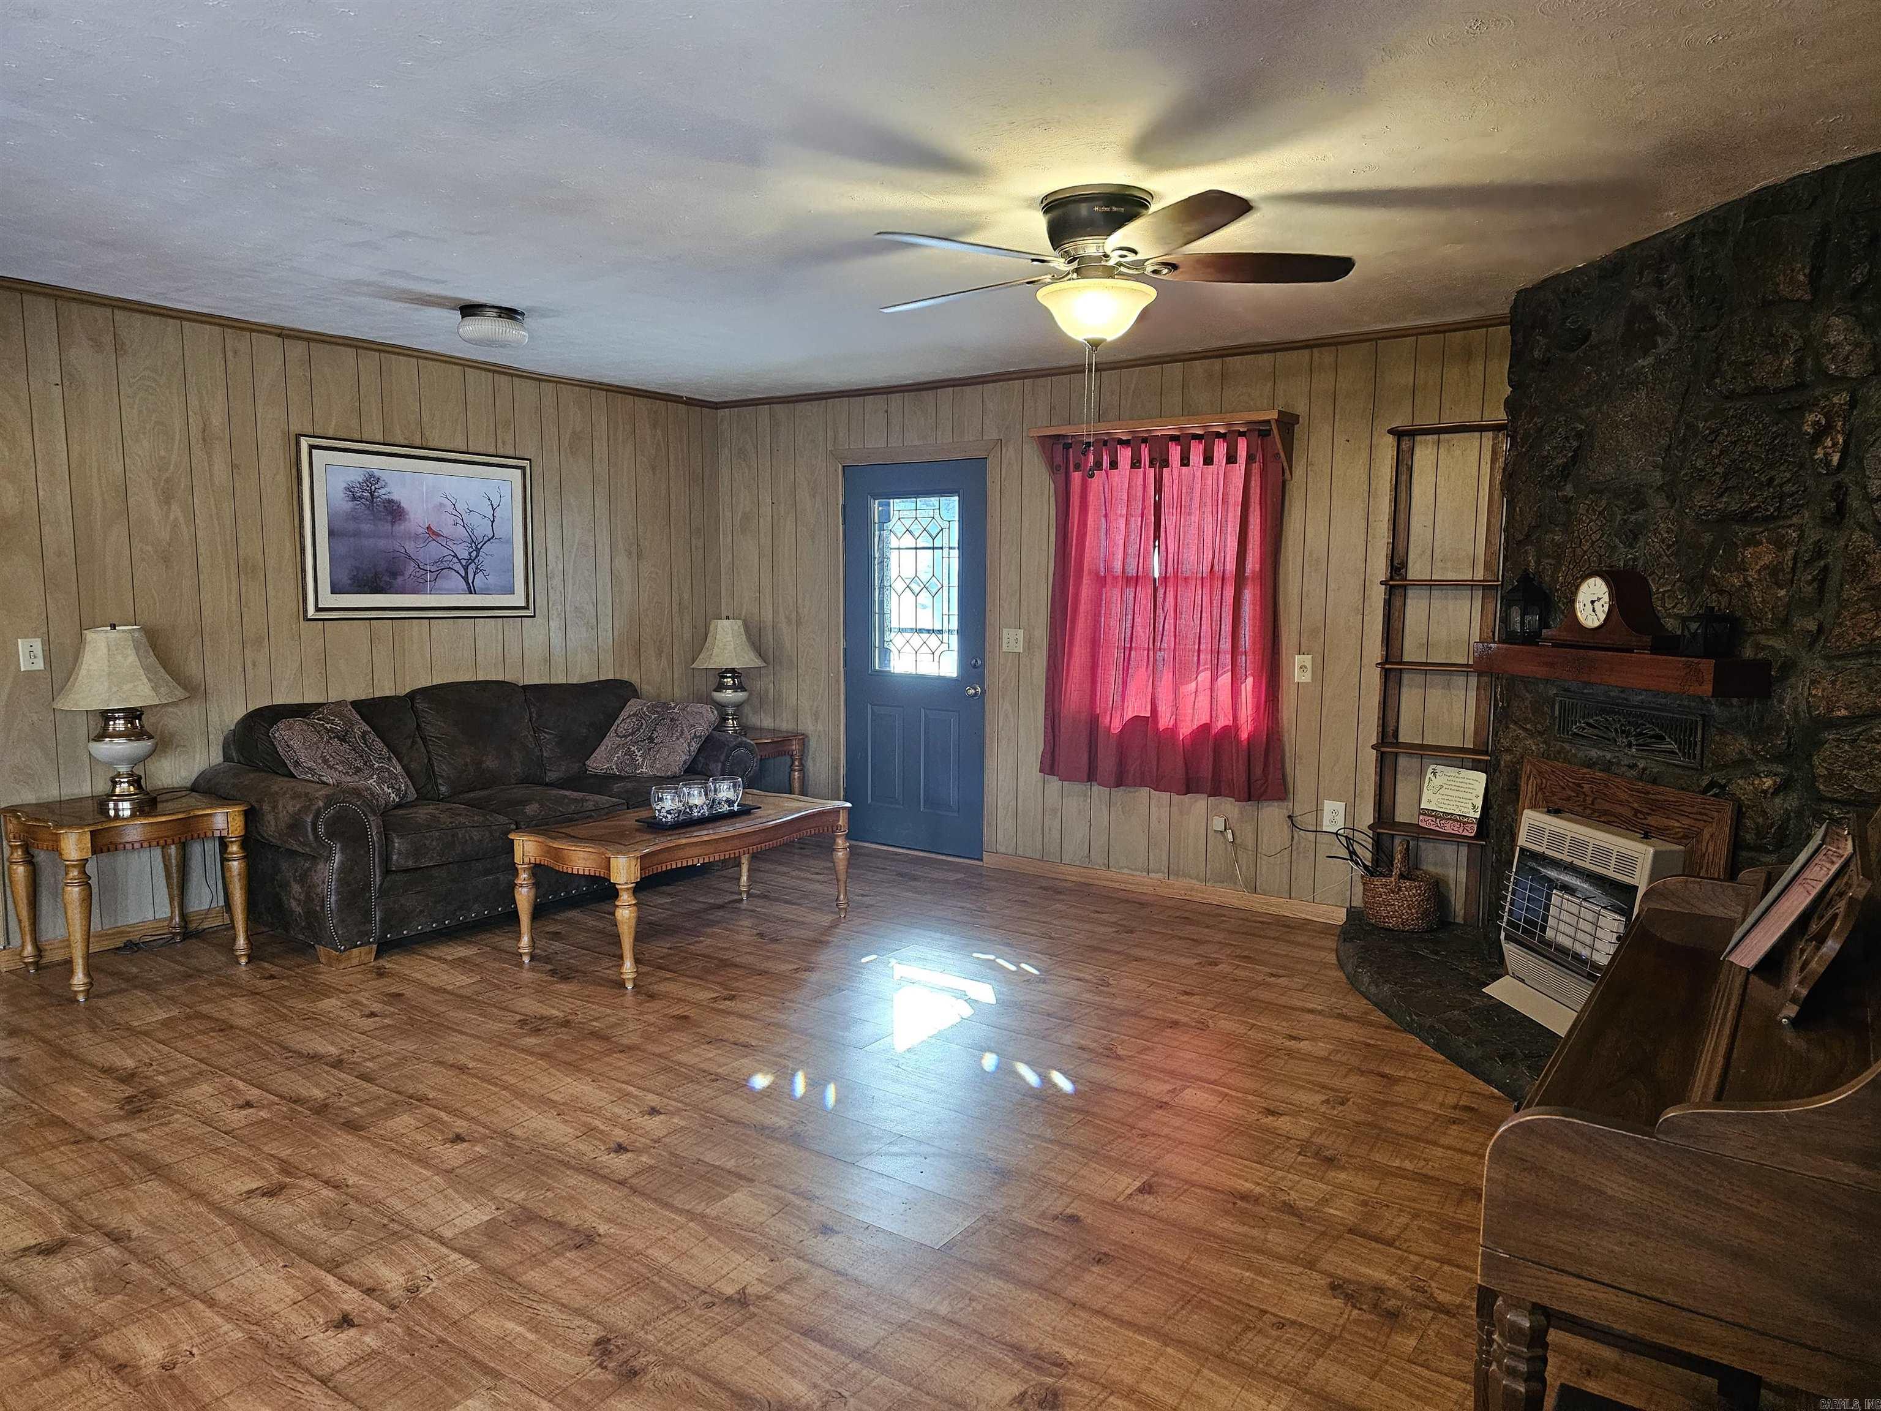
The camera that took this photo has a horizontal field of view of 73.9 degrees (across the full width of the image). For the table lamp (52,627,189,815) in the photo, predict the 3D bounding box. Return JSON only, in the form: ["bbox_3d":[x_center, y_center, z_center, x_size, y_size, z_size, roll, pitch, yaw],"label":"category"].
[{"bbox_3d":[-2.871,0.048,4.383,0.410,0.662,0.410,4,6,35],"label":"table lamp"}]

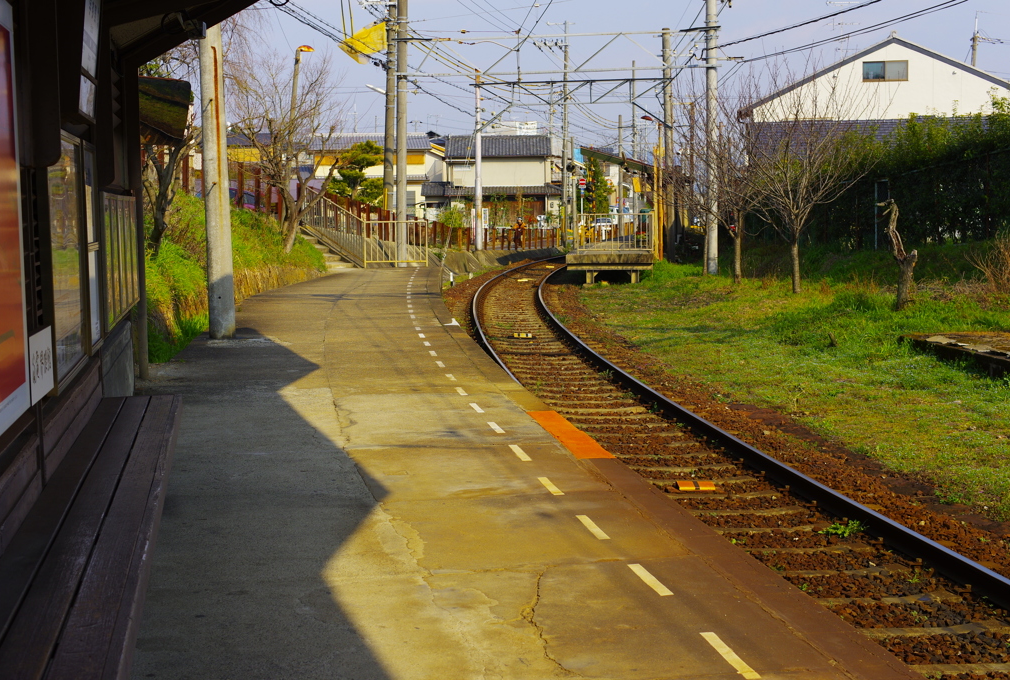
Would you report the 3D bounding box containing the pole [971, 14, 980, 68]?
[{"bbox_3d":[20.879,-9.278,65.553,0.400,9.800,0.400,0,5,0],"label":"pole"}]

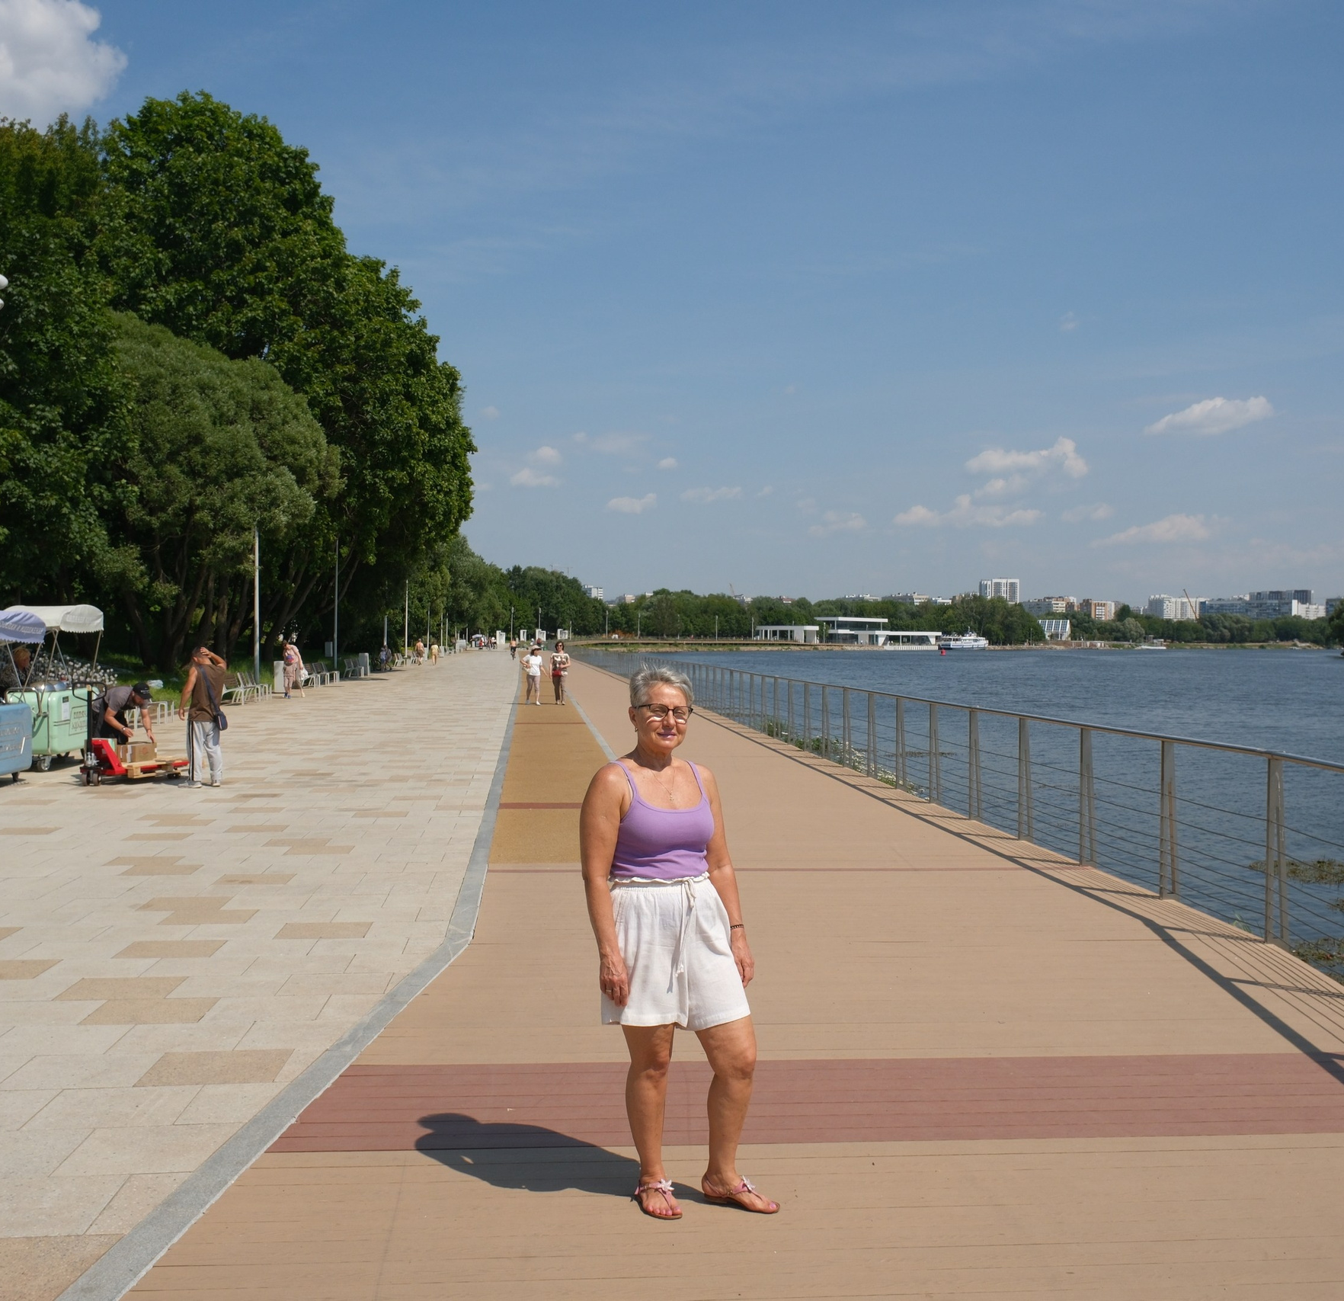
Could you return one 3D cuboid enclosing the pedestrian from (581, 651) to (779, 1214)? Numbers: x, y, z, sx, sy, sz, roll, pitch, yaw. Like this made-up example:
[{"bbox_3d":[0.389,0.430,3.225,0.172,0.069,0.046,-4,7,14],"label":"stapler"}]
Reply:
[{"bbox_3d":[0.021,0.862,4.427,0.560,1.600,0.360,1,0,-12],"label":"pedestrian"}]

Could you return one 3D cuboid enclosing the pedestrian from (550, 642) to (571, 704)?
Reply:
[{"bbox_3d":[-3.065,0.624,40.296,0.560,1.720,0.420,1,0,-3],"label":"pedestrian"}]

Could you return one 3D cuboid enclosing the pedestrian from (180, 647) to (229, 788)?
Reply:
[{"bbox_3d":[-5.396,0.737,16.897,0.560,1.640,0.500,0,0,-45],"label":"pedestrian"}]

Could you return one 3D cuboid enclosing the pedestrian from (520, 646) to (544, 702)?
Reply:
[{"bbox_3d":[-3.809,0.661,40.397,0.660,1.630,0.450,1,0,-3],"label":"pedestrian"}]

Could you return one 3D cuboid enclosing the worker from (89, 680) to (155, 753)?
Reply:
[{"bbox_3d":[-6.910,0.961,18.398,0.850,1.150,0.620,1,0,44],"label":"worker"}]

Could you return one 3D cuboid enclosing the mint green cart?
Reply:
[{"bbox_3d":[-8.213,1.019,19.298,0.800,1.000,1.600,1,0,0],"label":"mint green cart"}]

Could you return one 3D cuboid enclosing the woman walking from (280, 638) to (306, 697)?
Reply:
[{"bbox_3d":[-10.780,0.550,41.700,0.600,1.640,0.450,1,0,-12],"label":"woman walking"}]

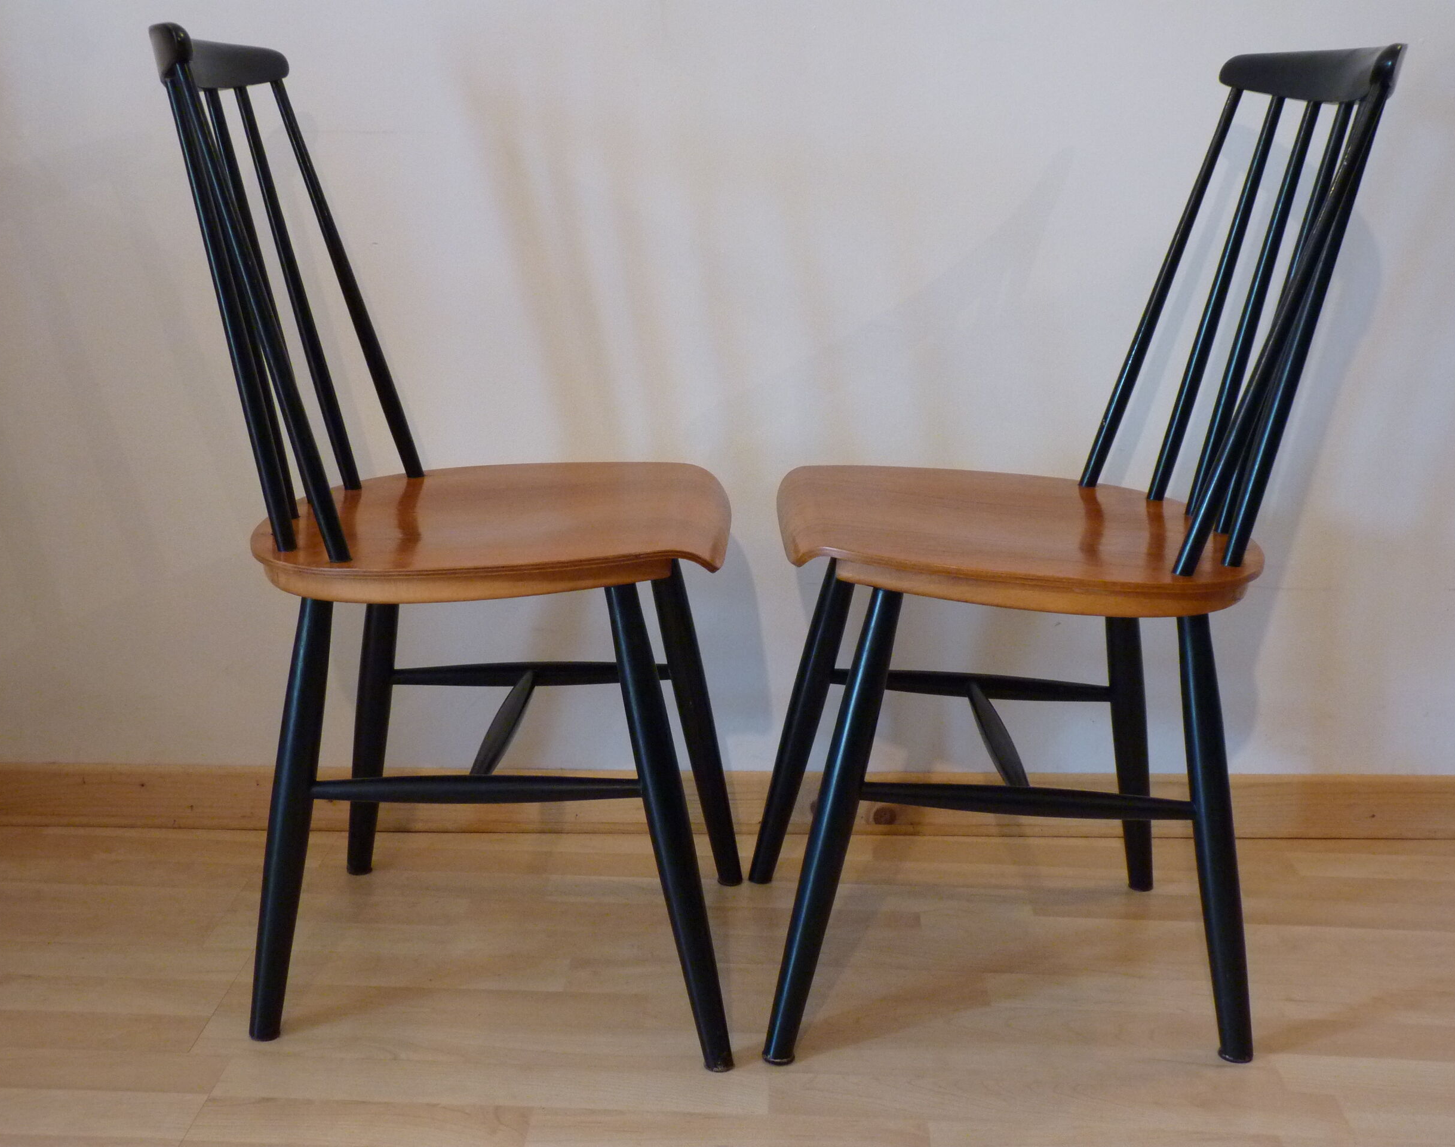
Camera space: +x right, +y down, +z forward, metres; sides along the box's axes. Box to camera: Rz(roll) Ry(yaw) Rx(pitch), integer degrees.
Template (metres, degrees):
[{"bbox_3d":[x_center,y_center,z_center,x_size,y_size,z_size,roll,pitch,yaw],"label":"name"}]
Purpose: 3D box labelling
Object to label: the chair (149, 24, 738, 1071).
[{"bbox_3d":[-0.238,-0.046,1.604,0.507,0.831,0.413,1,14,1],"label":"chair"}]

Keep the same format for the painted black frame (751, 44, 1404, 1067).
[{"bbox_3d":[0.294,-0.037,1.597,0.522,0.831,0.413,0,14,-1],"label":"painted black frame"}]

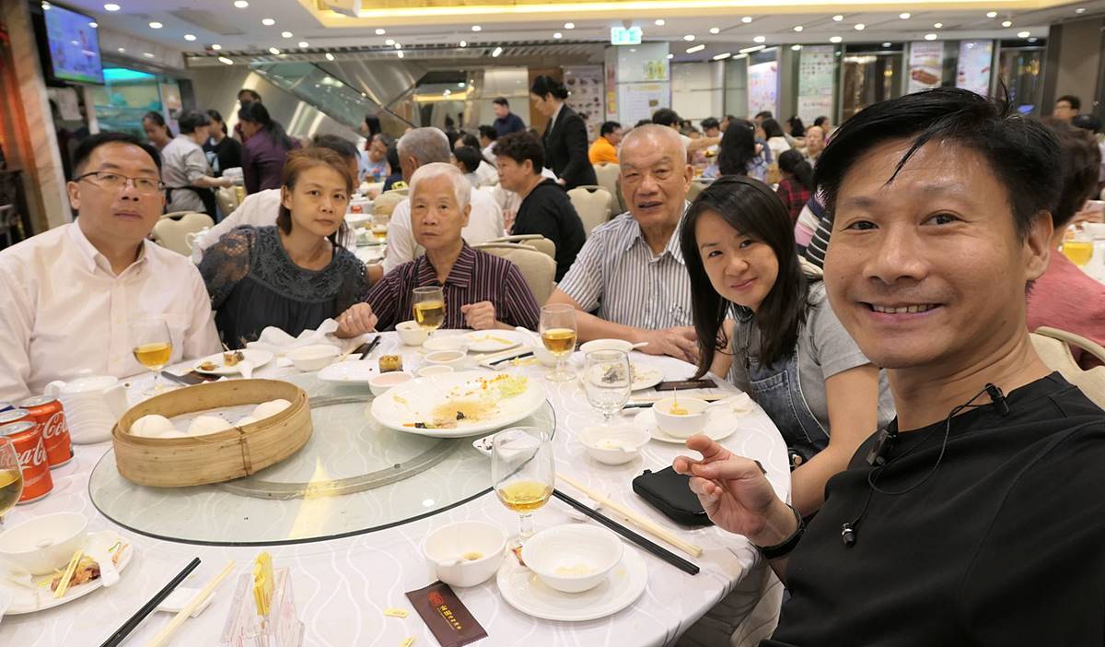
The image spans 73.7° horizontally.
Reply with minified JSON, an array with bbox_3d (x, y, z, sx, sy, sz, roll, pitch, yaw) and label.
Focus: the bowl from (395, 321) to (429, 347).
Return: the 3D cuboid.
[{"bbox_3d":[-0.368,0.030,1.927,0.088,0.043,0.088,-2,14,0],"label":"bowl"}]

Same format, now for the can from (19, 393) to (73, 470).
[{"bbox_3d":[-0.857,0.186,1.245,0.066,0.115,0.066,-10,15,-29],"label":"can"}]

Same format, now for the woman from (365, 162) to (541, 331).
[{"bbox_3d":[-0.316,0.155,2.135,0.520,1.194,0.680,-1,15,7],"label":"woman"}]

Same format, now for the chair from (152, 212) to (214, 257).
[{"bbox_3d":[-1.952,-0.185,4.270,0.570,0.910,0.440,12,20,44],"label":"chair"}]

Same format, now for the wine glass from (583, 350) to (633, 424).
[{"bbox_3d":[0.095,0.124,1.271,0.081,0.151,0.081,-2,14,0],"label":"wine glass"}]

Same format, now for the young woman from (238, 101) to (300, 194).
[{"bbox_3d":[-1.889,-0.695,4.974,0.500,1.551,0.460,3,15,21],"label":"young woman"}]

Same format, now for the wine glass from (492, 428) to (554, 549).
[{"bbox_3d":[-0.036,0.212,0.917,0.081,0.150,0.081,-2,13,0],"label":"wine glass"}]

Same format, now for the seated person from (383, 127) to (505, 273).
[{"bbox_3d":[-0.515,-0.099,3.014,0.520,1.330,0.760,-9,15,-27],"label":"seated person"}]

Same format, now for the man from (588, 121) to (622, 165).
[{"bbox_3d":[0.652,-1.454,7.891,0.750,1.368,0.500,-12,17,-34],"label":"man"}]

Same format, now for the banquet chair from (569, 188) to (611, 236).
[{"bbox_3d":[0.098,-0.411,4.821,0.440,0.920,0.570,11,20,43],"label":"banquet chair"}]

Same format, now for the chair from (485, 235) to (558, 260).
[{"bbox_3d":[-0.303,0.110,2.943,0.450,0.940,0.580,-11,16,-33],"label":"chair"}]

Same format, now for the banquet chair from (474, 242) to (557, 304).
[{"bbox_3d":[-0.224,0.269,2.265,0.450,0.940,0.580,-1,14,8],"label":"banquet chair"}]

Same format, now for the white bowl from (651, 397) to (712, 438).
[{"bbox_3d":[0.220,0.164,1.258,0.093,0.048,0.093,-2,13,1],"label":"white bowl"}]

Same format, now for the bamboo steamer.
[{"bbox_3d":[-0.566,0.174,1.242,0.300,0.073,0.300,-2,13,0],"label":"bamboo steamer"}]

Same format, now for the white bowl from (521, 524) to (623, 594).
[{"bbox_3d":[0.024,0.276,0.845,0.115,0.041,0.115,-2,13,1],"label":"white bowl"}]

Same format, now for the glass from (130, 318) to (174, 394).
[{"bbox_3d":[-0.882,0.074,1.622,0.081,0.151,0.081,-2,14,0],"label":"glass"}]

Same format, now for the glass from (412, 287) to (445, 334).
[{"bbox_3d":[-0.308,-0.009,1.851,0.081,0.151,0.081,-2,14,0],"label":"glass"}]

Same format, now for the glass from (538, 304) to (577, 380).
[{"bbox_3d":[0.014,0.043,1.608,0.083,0.154,0.083,-2,13,0],"label":"glass"}]

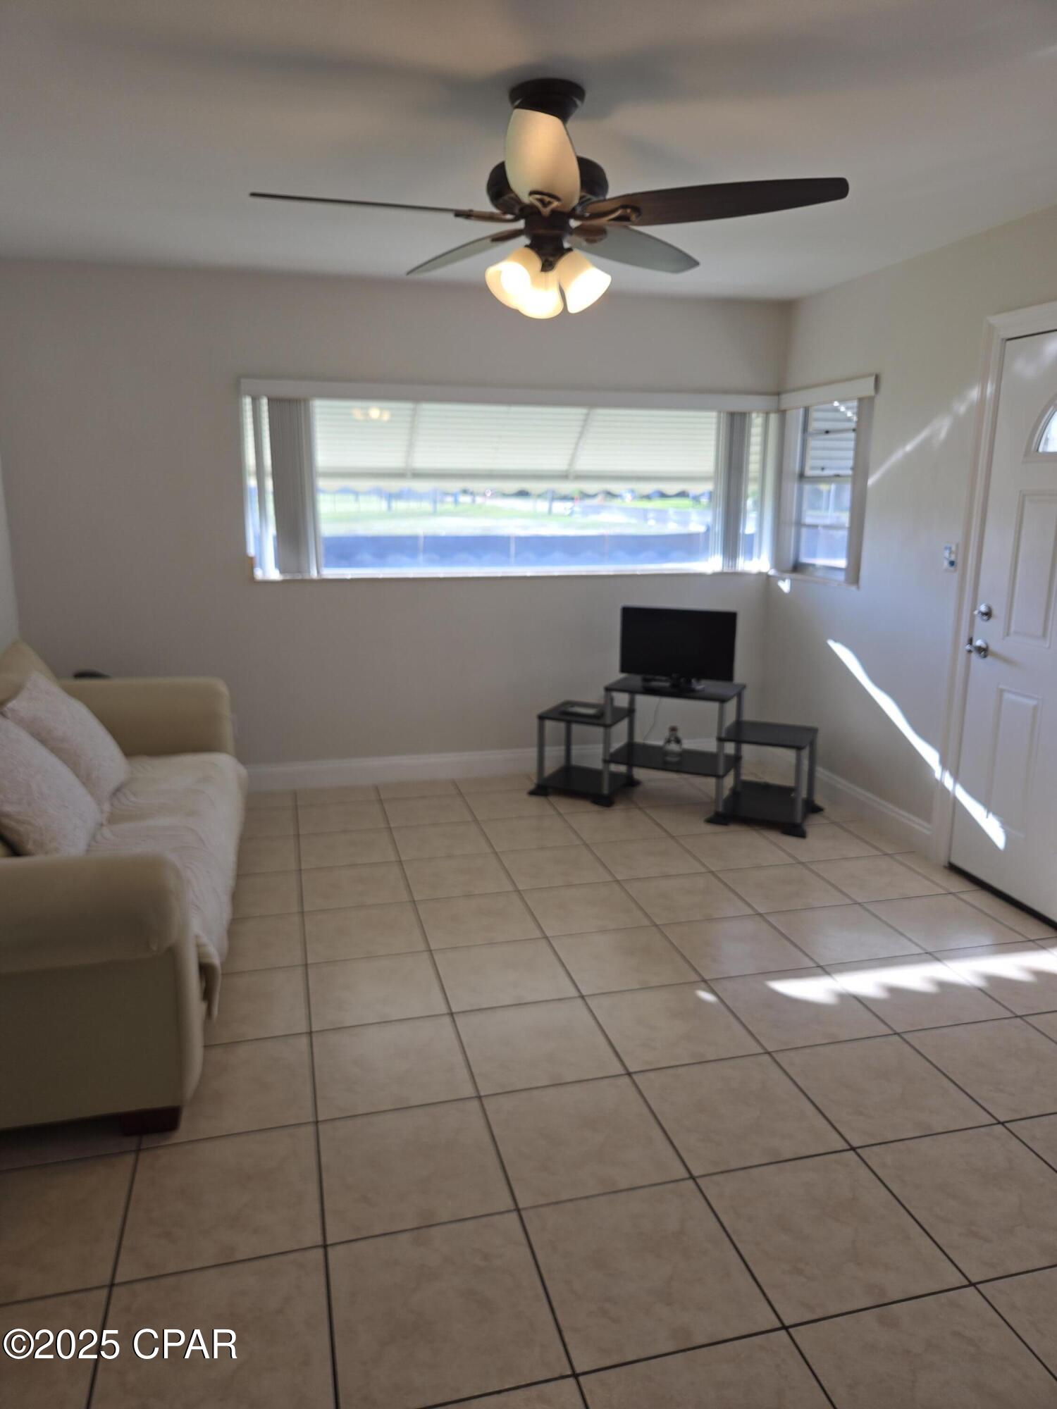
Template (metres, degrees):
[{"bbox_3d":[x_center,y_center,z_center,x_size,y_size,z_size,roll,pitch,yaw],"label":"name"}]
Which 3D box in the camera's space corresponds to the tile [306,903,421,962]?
[{"bbox_3d":[-0.568,0.793,3.268,0.396,0.010,0.396,-3,13,-14],"label":"tile"}]

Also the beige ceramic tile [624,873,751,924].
[{"bbox_3d":[0.598,0.730,3.528,0.390,0.010,0.390,-3,13,-14],"label":"beige ceramic tile"}]

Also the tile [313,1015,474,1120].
[{"bbox_3d":[-0.364,0.955,2.490,0.397,0.012,0.397,-3,13,-14],"label":"tile"}]

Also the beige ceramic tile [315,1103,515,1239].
[{"bbox_3d":[-0.264,1.040,2.112,0.397,0.012,0.397,-3,13,-14],"label":"beige ceramic tile"}]

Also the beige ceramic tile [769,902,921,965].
[{"bbox_3d":[1.085,0.797,3.254,0.390,0.010,0.390,-3,13,-14],"label":"beige ceramic tile"}]

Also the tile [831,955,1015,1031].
[{"bbox_3d":[1.184,0.881,2.880,0.390,0.010,0.390,-3,13,-14],"label":"tile"}]

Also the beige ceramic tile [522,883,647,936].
[{"bbox_3d":[0.211,0.749,3.429,0.390,0.010,0.390,-3,13,-14],"label":"beige ceramic tile"}]

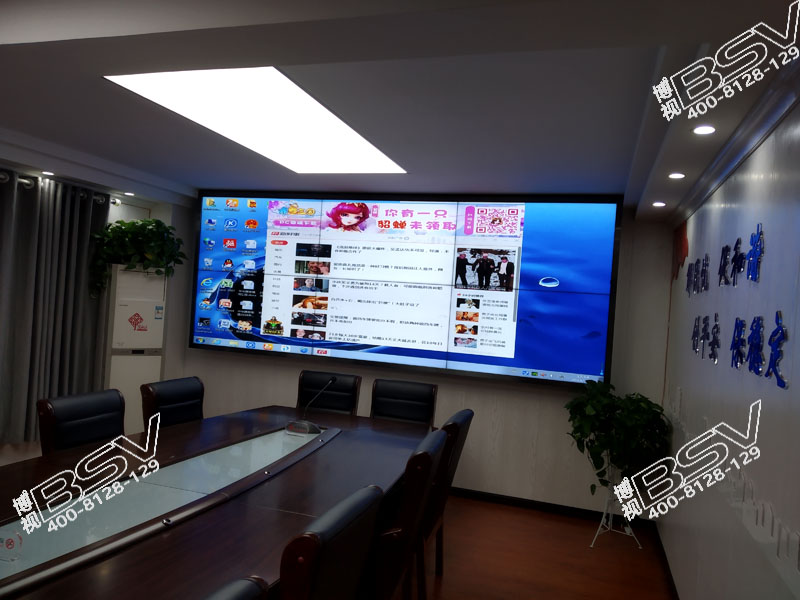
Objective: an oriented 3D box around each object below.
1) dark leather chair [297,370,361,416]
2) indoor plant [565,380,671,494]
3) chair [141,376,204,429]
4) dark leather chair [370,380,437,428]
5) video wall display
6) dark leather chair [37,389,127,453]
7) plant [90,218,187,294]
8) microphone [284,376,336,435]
[{"bbox_3d":[-0.627,1.042,4.285,0.550,0.980,0.600,4,0,17],"label":"dark leather chair"},{"bbox_3d":[1.489,0.947,4.134,0.660,0.740,0.600,4,1,17],"label":"indoor plant"},{"bbox_3d":[-1.260,1.028,3.785,0.600,0.980,0.520,4,1,22],"label":"chair"},{"bbox_3d":[-0.056,1.079,4.104,0.550,0.980,0.600,4,0,17],"label":"dark leather chair"},{"bbox_3d":[-0.123,-0.179,5.132,3.710,1.440,0.120,4,0,17],"label":"video wall display"},{"bbox_3d":[-1.510,1.017,3.182,0.600,0.980,0.520,4,1,24],"label":"dark leather chair"},{"bbox_3d":[-2.131,-0.355,4.898,0.680,0.590,0.550,3,0,-27],"label":"plant"},{"bbox_3d":[-0.511,0.647,3.689,0.160,0.290,0.350,4,0,29],"label":"microphone"}]

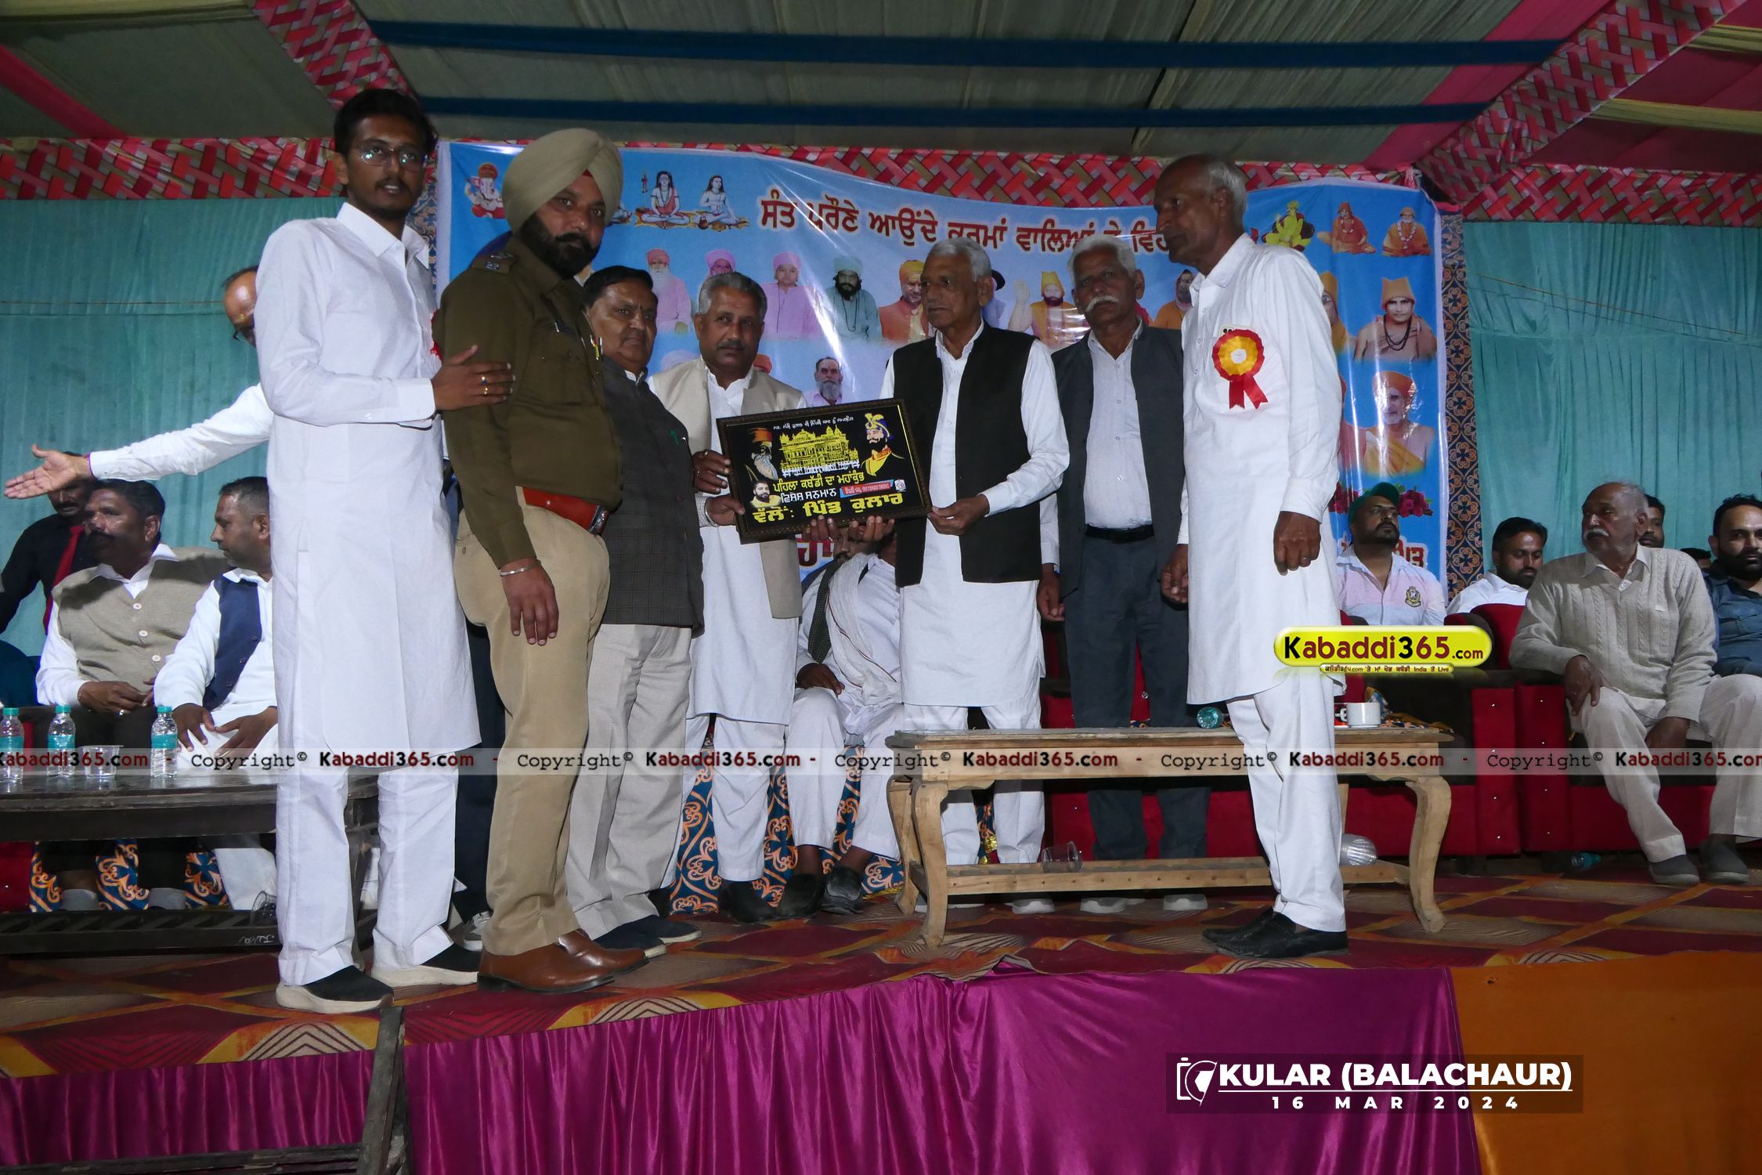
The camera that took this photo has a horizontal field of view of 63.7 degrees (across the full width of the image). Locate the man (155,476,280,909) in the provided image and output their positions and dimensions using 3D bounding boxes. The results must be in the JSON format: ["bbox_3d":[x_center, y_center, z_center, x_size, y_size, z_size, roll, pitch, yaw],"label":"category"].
[{"bbox_3d":[-1.660,0.254,3.820,0.570,1.160,0.800,0,-3,-14],"label":"man"}]

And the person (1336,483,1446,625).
[{"bbox_3d":[1.940,0.265,5.350,0.560,1.350,0.800,0,-3,6],"label":"person"}]

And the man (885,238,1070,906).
[{"bbox_3d":[0.210,-0.055,3.630,0.570,1.730,0.460,-2,-3,24],"label":"man"}]

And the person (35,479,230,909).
[{"bbox_3d":[-2.030,0.256,3.900,0.580,1.170,0.850,1,-3,-19],"label":"person"}]

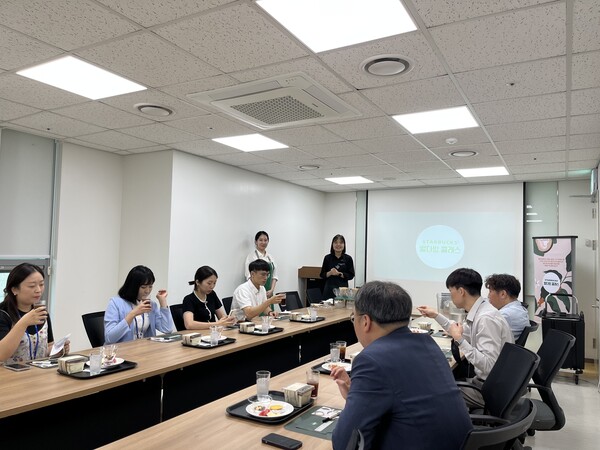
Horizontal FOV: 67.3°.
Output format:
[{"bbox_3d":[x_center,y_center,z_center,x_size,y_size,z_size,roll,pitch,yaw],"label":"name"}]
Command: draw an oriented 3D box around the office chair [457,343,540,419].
[{"bbox_3d":[0.845,1.085,2.323,0.620,0.910,0.610,1,-4,14],"label":"office chair"}]

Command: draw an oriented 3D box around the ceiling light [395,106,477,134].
[{"bbox_3d":[1.094,-0.836,3.586,0.575,0.040,0.575,0,-4,30],"label":"ceiling light"}]

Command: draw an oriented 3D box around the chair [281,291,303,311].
[{"bbox_3d":[0.105,1.239,5.064,0.620,0.910,0.610,0,-4,24],"label":"chair"}]

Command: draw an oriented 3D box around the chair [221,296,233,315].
[{"bbox_3d":[-0.419,1.185,4.423,0.620,0.910,0.610,0,-4,22],"label":"chair"}]

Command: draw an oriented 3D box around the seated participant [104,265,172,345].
[{"bbox_3d":[-1.197,0.959,3.494,0.750,1.290,0.550,0,-4,30],"label":"seated participant"}]

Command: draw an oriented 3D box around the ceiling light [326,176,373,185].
[{"bbox_3d":[0.723,-0.654,6.528,0.570,0.050,0.570,-1,-4,30],"label":"ceiling light"}]

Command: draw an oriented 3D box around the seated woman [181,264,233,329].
[{"bbox_3d":[-0.775,1.020,4.136,0.750,1.270,0.520,0,-4,30],"label":"seated woman"}]

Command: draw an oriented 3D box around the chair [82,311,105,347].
[{"bbox_3d":[-1.146,1.085,3.137,0.620,0.910,0.610,0,-4,20],"label":"chair"}]

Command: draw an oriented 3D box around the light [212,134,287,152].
[{"bbox_3d":[-0.480,-0.828,4.512,0.575,0.040,0.575,0,-4,30],"label":"light"}]

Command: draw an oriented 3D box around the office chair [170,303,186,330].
[{"bbox_3d":[-0.884,1.208,4.325,0.620,0.910,0.600,0,-4,30],"label":"office chair"}]

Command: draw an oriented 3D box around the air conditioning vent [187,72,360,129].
[{"bbox_3d":[-0.159,-0.855,3.269,0.930,0.060,0.930,-1,-4,30],"label":"air conditioning vent"}]

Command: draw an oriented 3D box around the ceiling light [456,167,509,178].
[{"bbox_3d":[2.292,-0.670,5.633,0.570,0.050,0.570,-1,-4,30],"label":"ceiling light"}]

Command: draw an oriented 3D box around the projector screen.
[{"bbox_3d":[2.058,0.367,6.698,2.306,1.868,0.050,0,-4,30],"label":"projector screen"}]

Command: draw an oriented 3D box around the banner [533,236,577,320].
[{"bbox_3d":[3.159,1.001,5.581,0.170,1.716,0.610,4,-4,-30],"label":"banner"}]

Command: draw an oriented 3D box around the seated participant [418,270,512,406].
[{"bbox_3d":[0.886,0.891,2.477,0.680,1.300,0.520,0,-4,19],"label":"seated participant"}]

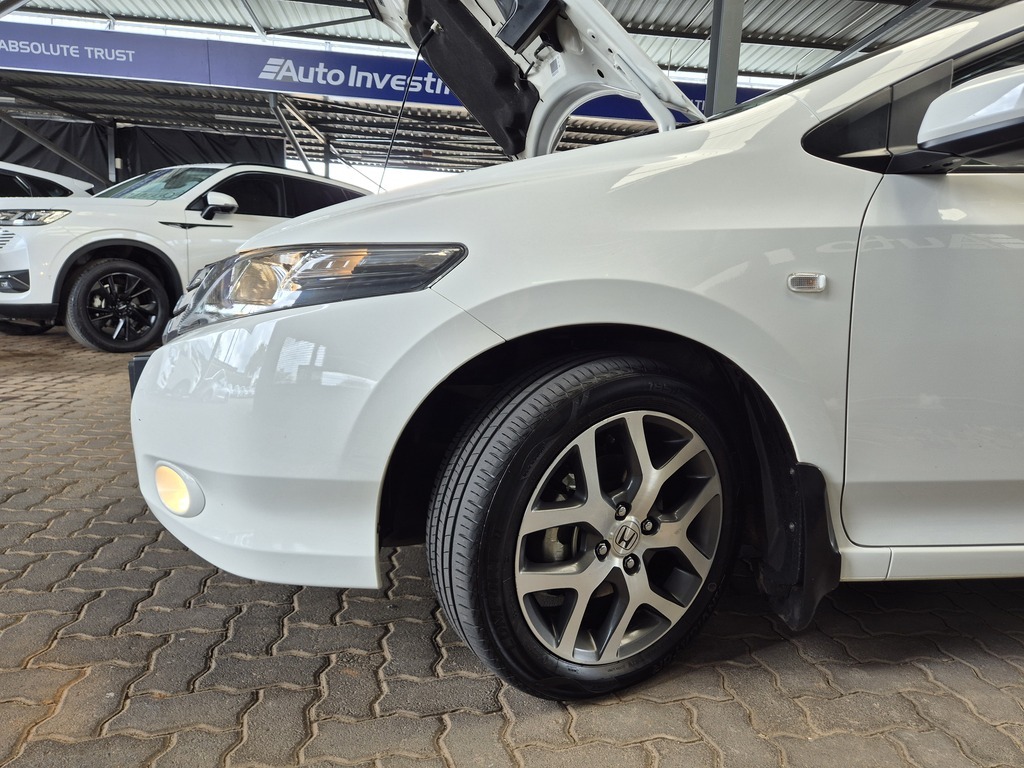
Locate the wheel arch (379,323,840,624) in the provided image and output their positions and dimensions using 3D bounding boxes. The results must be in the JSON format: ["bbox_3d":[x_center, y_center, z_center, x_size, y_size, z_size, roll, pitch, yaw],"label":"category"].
[{"bbox_3d":[0.159,0.147,1.182,0.775,0.505,0.200,1,9,-7],"label":"wheel arch"}]

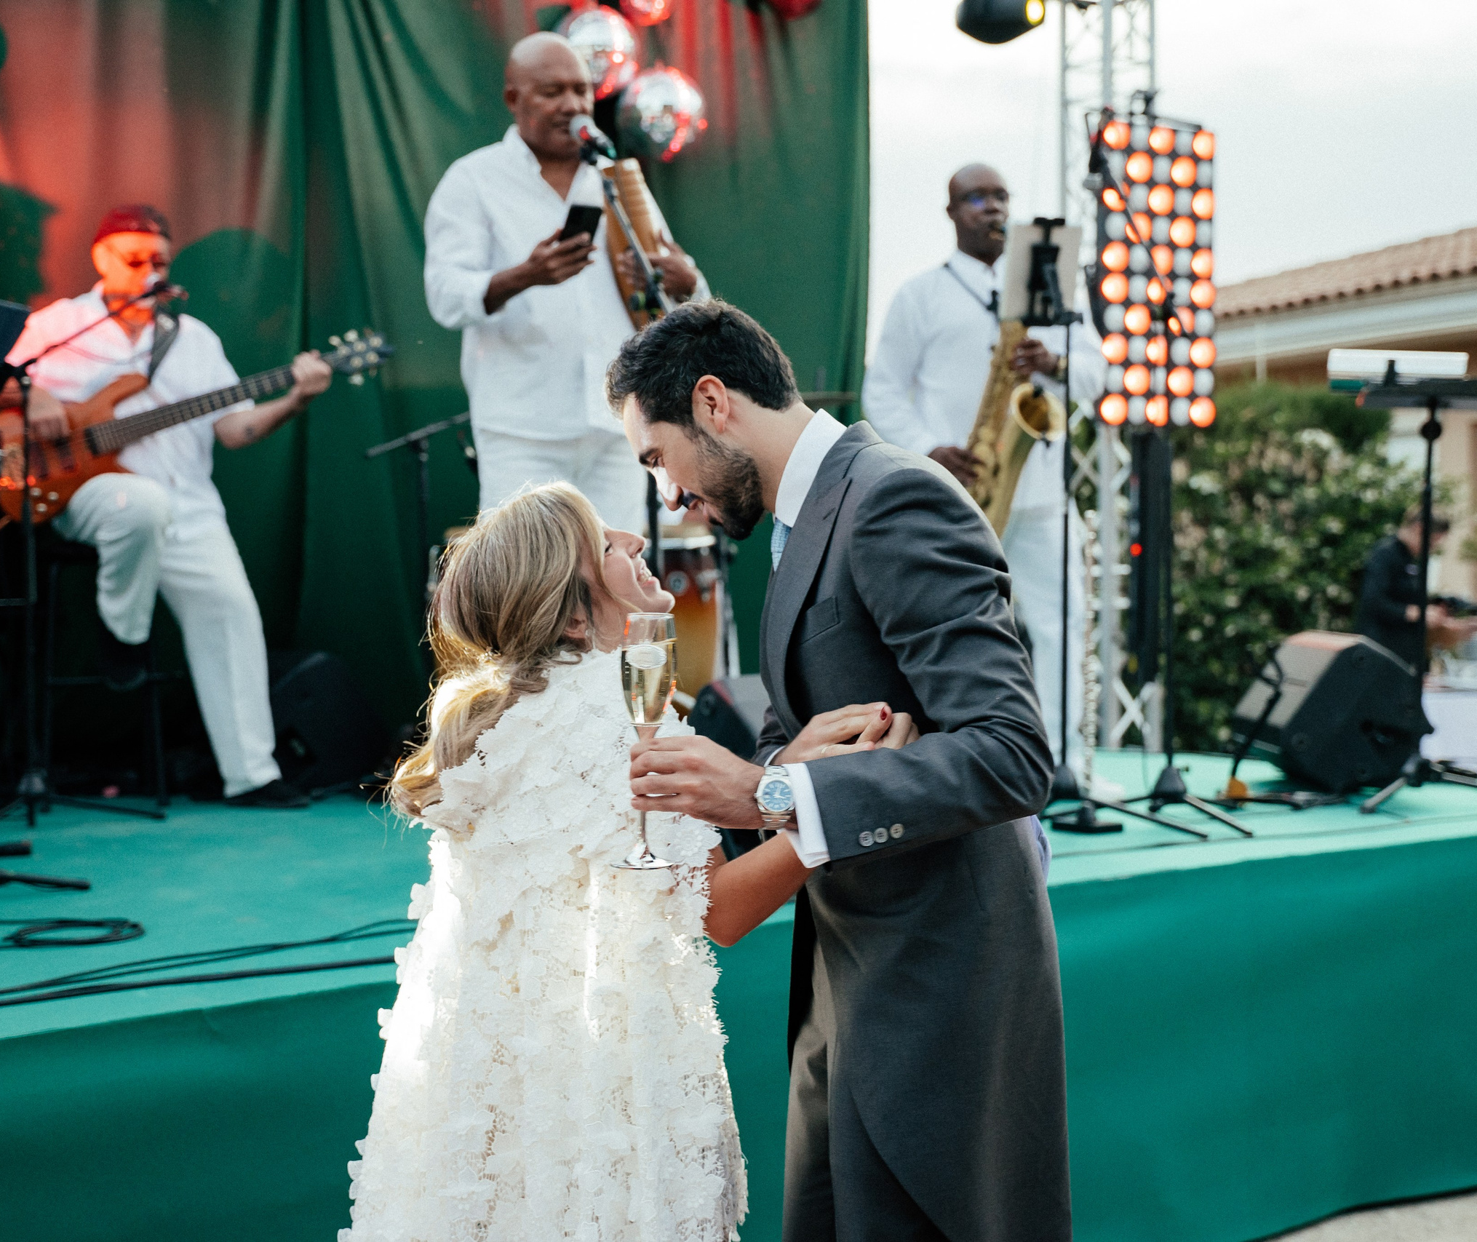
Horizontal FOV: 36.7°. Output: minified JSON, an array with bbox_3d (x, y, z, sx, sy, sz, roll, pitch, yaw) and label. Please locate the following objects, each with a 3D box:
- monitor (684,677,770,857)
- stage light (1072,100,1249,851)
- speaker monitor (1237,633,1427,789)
[{"bbox_3d":[0.160,0.341,4.971,0.550,0.430,0.410,-2,3,-33],"label":"monitor"},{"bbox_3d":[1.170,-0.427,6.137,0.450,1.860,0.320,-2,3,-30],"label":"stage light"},{"bbox_3d":[1.750,0.264,6.620,0.420,0.430,0.550,0,3,-2],"label":"speaker monitor"}]

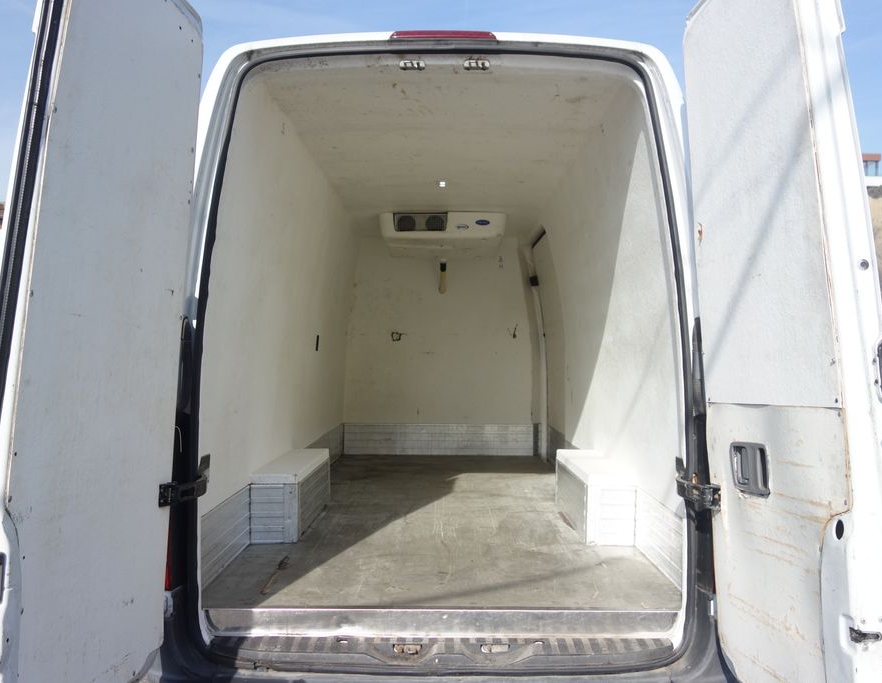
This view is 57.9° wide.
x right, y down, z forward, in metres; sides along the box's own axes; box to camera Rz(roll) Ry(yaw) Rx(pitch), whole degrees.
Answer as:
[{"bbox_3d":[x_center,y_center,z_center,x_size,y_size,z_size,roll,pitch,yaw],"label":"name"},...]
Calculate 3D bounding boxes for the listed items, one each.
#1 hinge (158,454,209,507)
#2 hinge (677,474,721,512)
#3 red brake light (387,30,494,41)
[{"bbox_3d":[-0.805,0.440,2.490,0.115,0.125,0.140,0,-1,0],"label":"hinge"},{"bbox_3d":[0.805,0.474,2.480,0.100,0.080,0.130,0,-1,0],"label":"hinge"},{"bbox_3d":[0.007,-0.998,2.585,0.347,0.030,0.045,0,-1,0],"label":"red brake light"}]

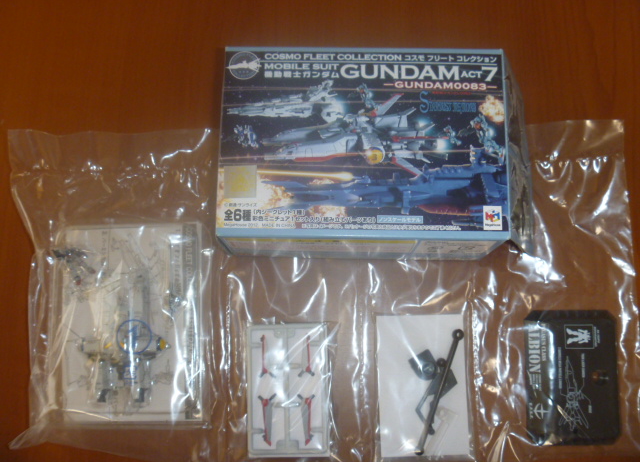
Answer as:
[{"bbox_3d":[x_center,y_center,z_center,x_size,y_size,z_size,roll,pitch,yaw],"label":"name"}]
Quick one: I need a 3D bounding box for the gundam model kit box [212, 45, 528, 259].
[{"bbox_3d":[0.022,-0.038,0.348,0.140,0.061,0.098,1,78,1],"label":"gundam model kit box"}]

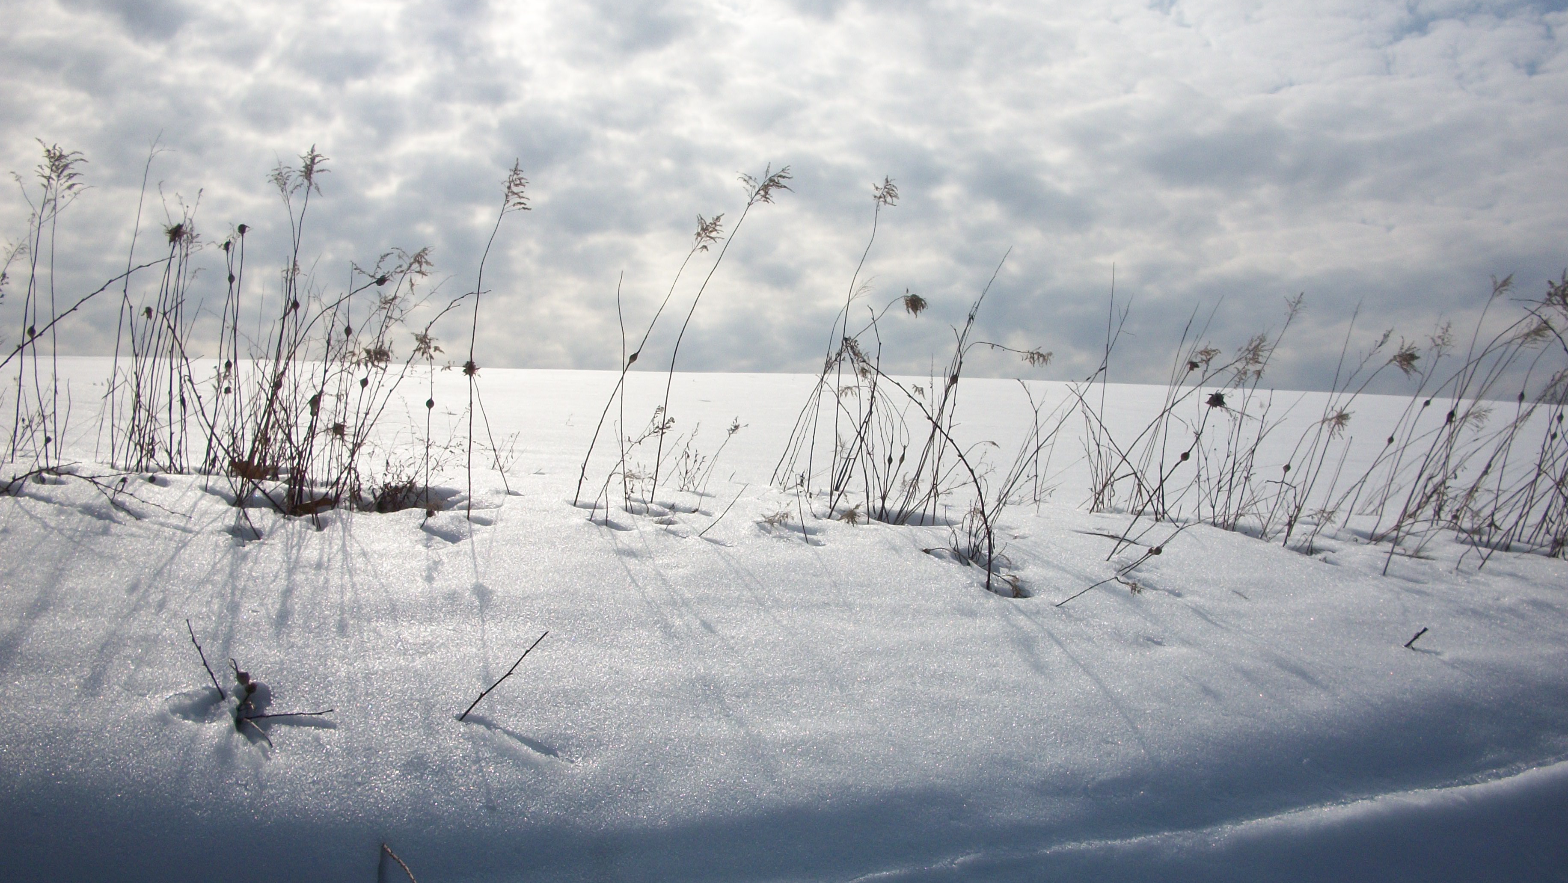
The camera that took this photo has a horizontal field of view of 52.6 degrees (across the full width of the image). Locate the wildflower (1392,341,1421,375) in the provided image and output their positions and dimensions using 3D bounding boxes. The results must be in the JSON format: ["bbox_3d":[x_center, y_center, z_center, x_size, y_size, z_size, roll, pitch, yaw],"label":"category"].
[{"bbox_3d":[1.649,-0.222,4.200,0.075,0.091,0.070,1,1,0],"label":"wildflower"}]

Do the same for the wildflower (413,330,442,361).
[{"bbox_3d":[-0.899,-0.241,4.000,0.077,0.077,0.070,1,1,0],"label":"wildflower"}]

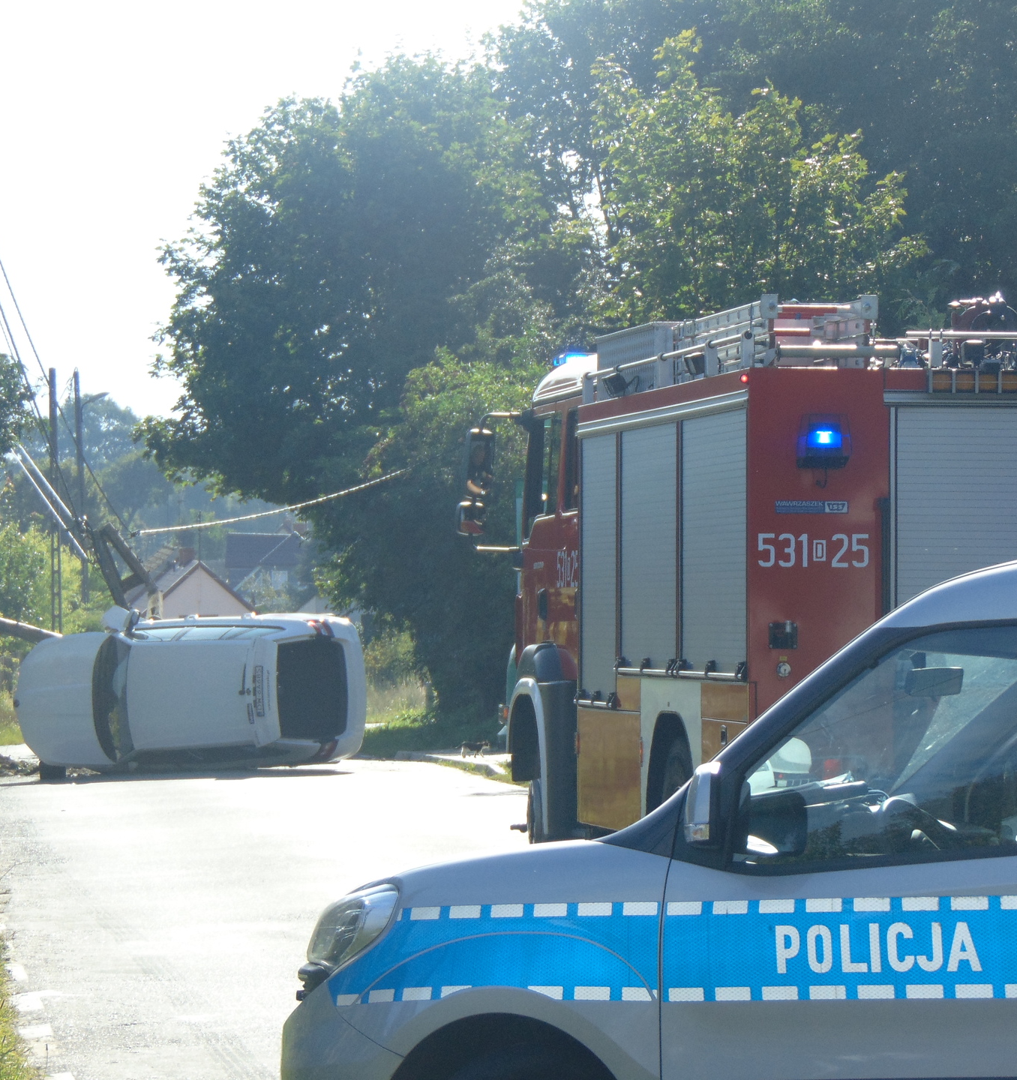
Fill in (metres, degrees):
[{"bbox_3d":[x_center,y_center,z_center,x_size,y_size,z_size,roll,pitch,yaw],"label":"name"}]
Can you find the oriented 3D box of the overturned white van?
[{"bbox_3d":[-3.610,1.745,62.000,4.450,1.760,1.490,-4,-3,29],"label":"overturned white van"}]

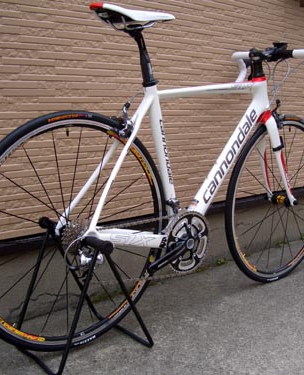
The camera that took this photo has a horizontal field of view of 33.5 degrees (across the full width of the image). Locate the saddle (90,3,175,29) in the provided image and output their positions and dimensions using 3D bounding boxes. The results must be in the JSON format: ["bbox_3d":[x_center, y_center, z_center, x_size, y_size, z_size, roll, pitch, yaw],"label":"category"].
[{"bbox_3d":[-0.037,-0.478,1.438,0.276,0.066,0.135,-7,12,-41],"label":"saddle"}]

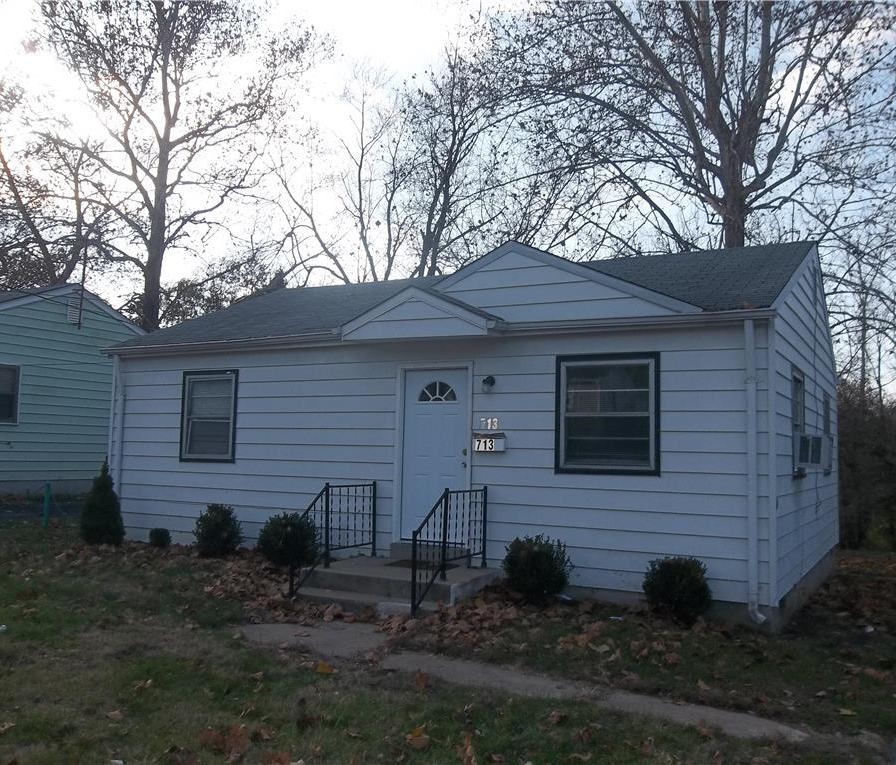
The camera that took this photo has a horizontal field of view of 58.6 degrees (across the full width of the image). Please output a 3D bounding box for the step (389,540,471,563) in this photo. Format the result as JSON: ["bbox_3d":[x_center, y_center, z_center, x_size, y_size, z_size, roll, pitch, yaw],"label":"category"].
[{"bbox_3d":[-0.210,1.971,9.143,1.065,0.191,0.221,-2,-6,30],"label":"step"}]

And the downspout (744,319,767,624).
[{"bbox_3d":[2.900,0.831,7.520,0.160,2.840,0.190,-1,-6,29],"label":"downspout"}]

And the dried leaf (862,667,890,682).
[{"bbox_3d":[3.243,2.219,6.058,0.200,0.050,0.130,-3,-7,43],"label":"dried leaf"}]

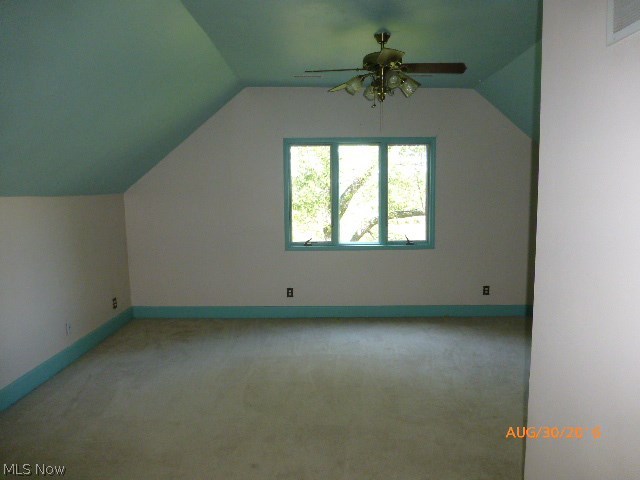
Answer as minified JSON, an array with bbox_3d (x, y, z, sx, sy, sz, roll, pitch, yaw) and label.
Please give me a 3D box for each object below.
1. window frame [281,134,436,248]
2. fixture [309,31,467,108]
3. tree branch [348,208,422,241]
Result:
[{"bbox_3d":[0.484,-0.546,5.347,1.808,1.336,0.100,0,7,0],"label":"window frame"},{"bbox_3d":[0.479,-1.300,3.378,1.215,0.538,1.191,0,7,0],"label":"fixture"},{"bbox_3d":[1.253,-0.269,8.234,1.398,0.575,0.450,0,7,0],"label":"tree branch"}]

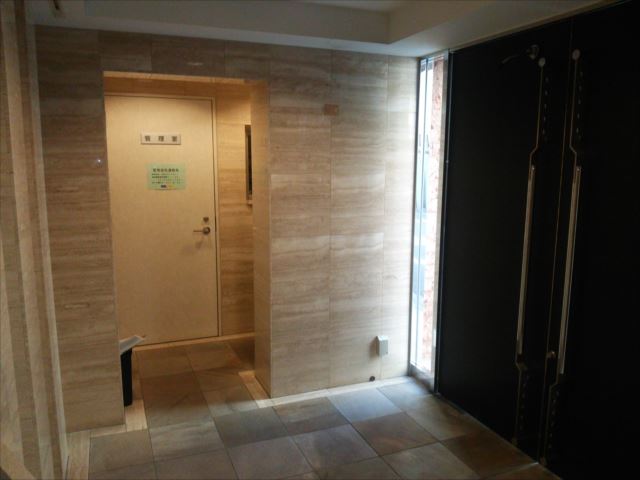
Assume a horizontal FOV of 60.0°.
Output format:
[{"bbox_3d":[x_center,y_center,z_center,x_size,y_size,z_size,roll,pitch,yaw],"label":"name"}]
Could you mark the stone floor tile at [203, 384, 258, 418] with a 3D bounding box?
[{"bbox_3d":[-0.626,1.122,3.844,0.307,0.015,0.397,-4,11,-21],"label":"stone floor tile"}]

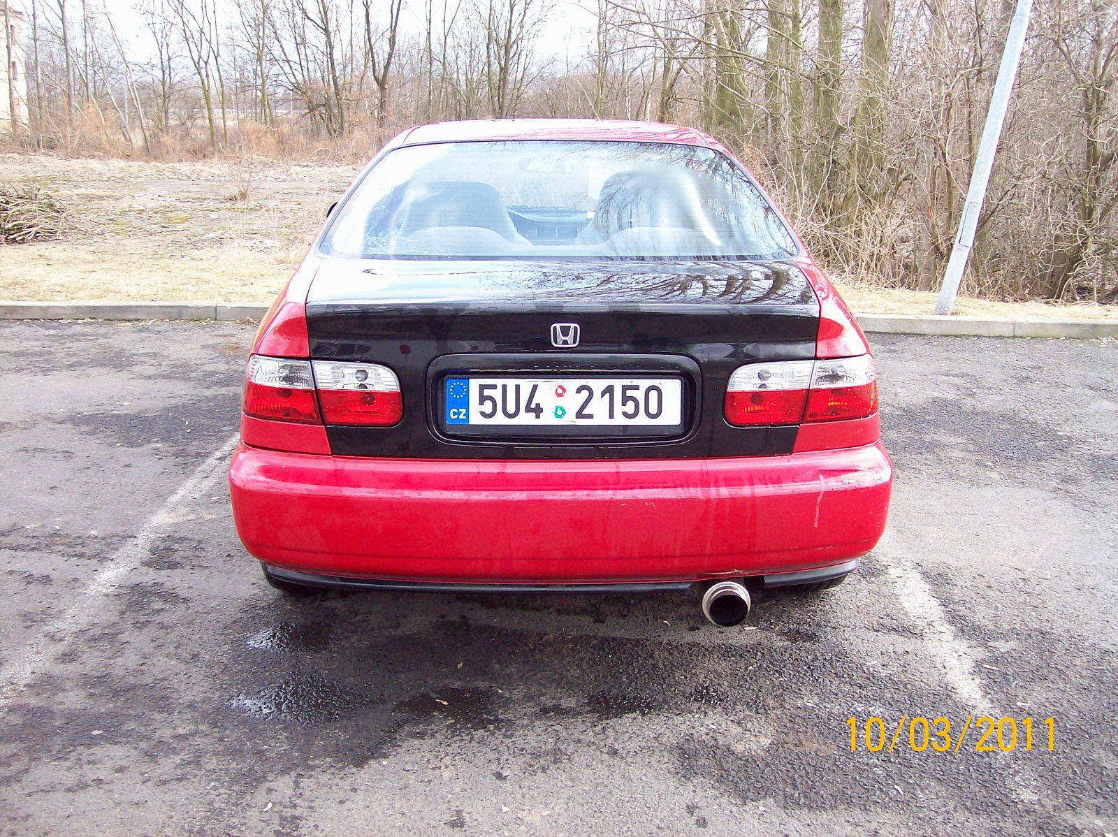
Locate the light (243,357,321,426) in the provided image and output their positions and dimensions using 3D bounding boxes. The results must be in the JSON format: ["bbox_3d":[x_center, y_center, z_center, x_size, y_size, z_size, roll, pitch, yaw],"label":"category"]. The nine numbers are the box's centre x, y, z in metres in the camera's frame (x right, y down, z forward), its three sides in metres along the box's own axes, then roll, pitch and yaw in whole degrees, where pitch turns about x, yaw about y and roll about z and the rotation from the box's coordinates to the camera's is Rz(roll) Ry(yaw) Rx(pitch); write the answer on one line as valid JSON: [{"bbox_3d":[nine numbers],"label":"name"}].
[{"bbox_3d":[-0.628,-0.078,2.635,0.220,0.150,0.180,0,15,-1],"label":"light"}]

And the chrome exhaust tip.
[{"bbox_3d":[0.363,0.391,2.553,0.105,0.105,0.140,0,15,-1],"label":"chrome exhaust tip"}]

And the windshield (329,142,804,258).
[{"bbox_3d":[0.001,-0.597,3.251,1.250,0.120,0.640,0,43,-1],"label":"windshield"}]

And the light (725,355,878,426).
[{"bbox_3d":[0.563,-0.074,2.620,0.385,0.150,0.190,0,15,-1],"label":"light"}]

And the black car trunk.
[{"bbox_3d":[0.008,-0.162,2.767,1.210,0.370,0.610,0,15,-1],"label":"black car trunk"}]

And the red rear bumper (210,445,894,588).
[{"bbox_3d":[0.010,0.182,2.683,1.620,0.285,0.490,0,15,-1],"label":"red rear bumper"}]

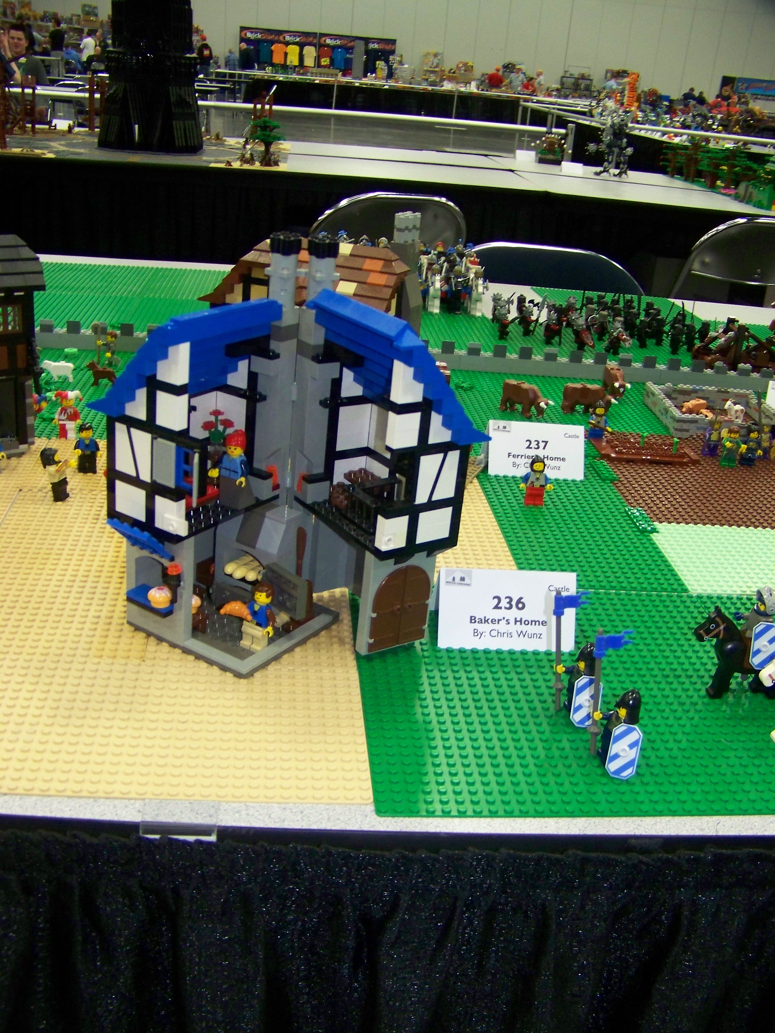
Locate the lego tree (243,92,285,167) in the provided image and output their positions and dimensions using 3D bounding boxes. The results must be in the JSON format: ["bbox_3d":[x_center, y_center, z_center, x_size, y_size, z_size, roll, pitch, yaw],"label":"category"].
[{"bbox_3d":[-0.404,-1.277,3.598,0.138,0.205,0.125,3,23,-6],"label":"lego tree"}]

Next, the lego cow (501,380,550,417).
[{"bbox_3d":[0.148,-0.126,1.158,0.052,0.032,0.018,17,26,26],"label":"lego cow"}]

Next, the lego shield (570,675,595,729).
[{"bbox_3d":[0.113,0.105,0.608,0.017,0.029,0.006,7,-8,29],"label":"lego shield"}]

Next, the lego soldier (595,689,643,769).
[{"bbox_3d":[0.121,0.113,0.572,0.021,0.048,0.028,2,23,-6],"label":"lego soldier"}]

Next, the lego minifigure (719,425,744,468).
[{"bbox_3d":[0.338,-0.069,1.051,0.024,0.042,0.015,4,23,-2],"label":"lego minifigure"}]

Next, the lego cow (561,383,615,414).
[{"bbox_3d":[0.220,-0.128,1.173,0.060,0.034,0.020,1,23,-11],"label":"lego cow"}]

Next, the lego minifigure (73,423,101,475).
[{"bbox_3d":[-0.249,-0.057,0.896,0.024,0.043,0.014,2,23,-6],"label":"lego minifigure"}]

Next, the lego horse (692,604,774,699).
[{"bbox_3d":[0.206,0.080,0.629,0.062,0.057,0.018,2,23,-6],"label":"lego horse"}]

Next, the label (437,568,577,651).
[{"bbox_3d":[0.076,0.054,0.696,0.089,0.045,0.051,3,23,-6],"label":"label"}]

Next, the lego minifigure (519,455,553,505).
[{"bbox_3d":[0.127,-0.029,0.913,0.027,0.043,0.014,2,23,-6],"label":"lego minifigure"}]

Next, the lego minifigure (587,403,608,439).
[{"bbox_3d":[0.210,-0.098,1.071,0.024,0.039,0.015,2,23,-9],"label":"lego minifigure"}]

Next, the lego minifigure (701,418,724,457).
[{"bbox_3d":[0.327,-0.082,1.081,0.024,0.043,0.016,-2,24,-17],"label":"lego minifigure"}]

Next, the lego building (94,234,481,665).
[{"bbox_3d":[-0.059,-0.046,0.649,0.236,0.243,0.152,4,23,-4],"label":"lego building"}]

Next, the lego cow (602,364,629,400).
[{"bbox_3d":[0.269,-0.160,1.262,0.018,0.032,0.050,2,23,-7],"label":"lego cow"}]

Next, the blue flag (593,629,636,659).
[{"bbox_3d":[0.118,0.067,0.563,0.021,0.015,0.005,-3,24,-4],"label":"blue flag"}]

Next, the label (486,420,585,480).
[{"bbox_3d":[0.136,-0.066,0.993,0.090,0.045,0.052,3,23,-6],"label":"label"}]

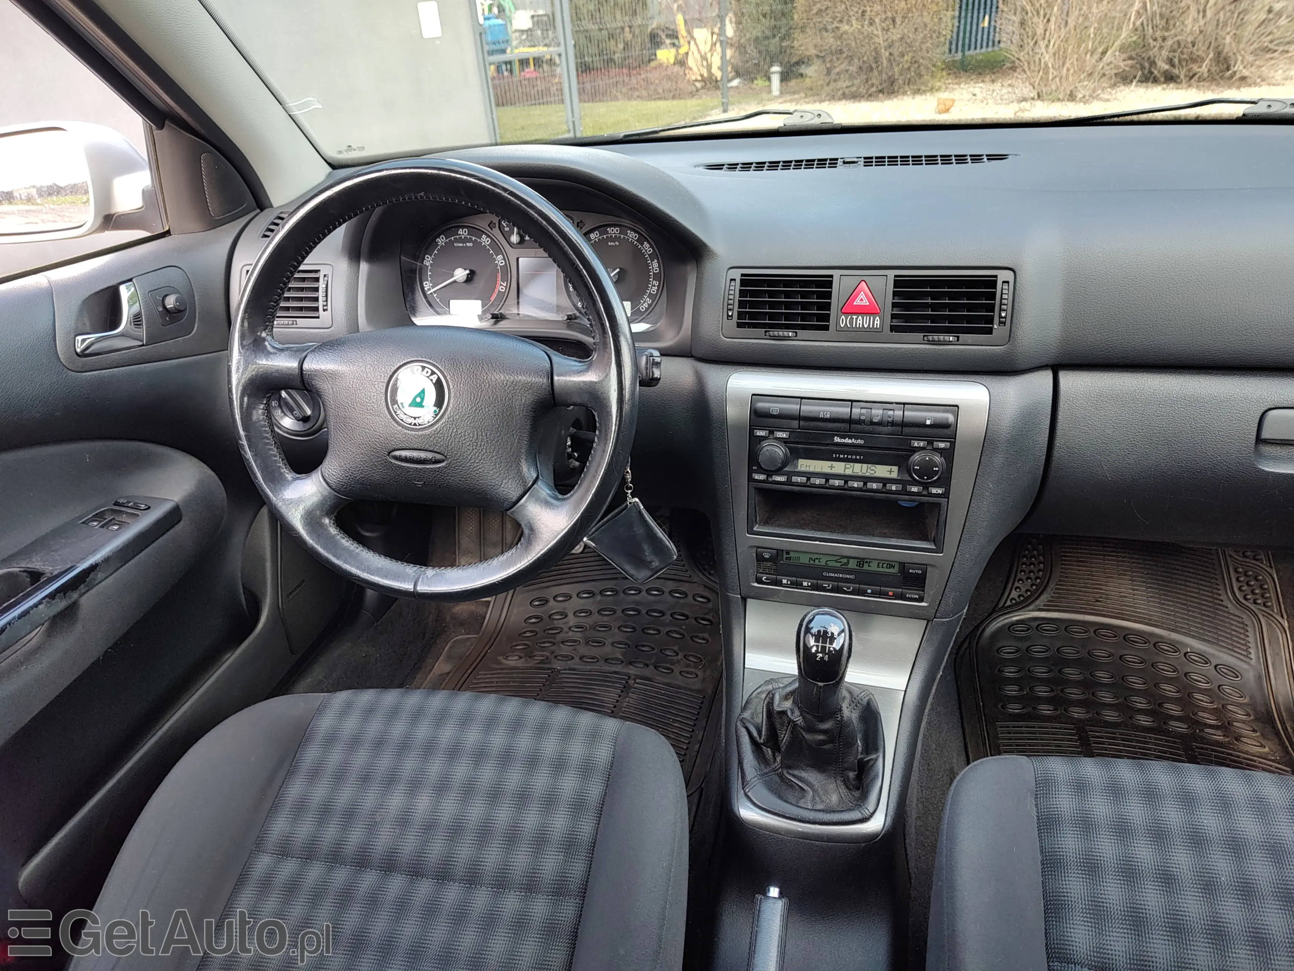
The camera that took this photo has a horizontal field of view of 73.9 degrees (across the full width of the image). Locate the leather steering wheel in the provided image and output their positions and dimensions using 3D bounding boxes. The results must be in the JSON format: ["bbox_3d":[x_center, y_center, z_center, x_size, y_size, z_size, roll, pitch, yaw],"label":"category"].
[{"bbox_3d":[-0.187,-0.087,0.776,0.380,0.380,0.100,2,11,12],"label":"leather steering wheel"}]

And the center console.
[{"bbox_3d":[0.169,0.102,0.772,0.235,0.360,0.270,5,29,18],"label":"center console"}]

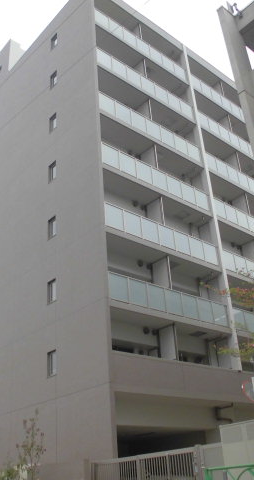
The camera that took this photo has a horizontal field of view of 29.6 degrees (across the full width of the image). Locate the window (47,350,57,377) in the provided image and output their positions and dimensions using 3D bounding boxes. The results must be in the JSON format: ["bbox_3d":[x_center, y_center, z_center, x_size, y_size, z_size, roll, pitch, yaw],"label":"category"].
[{"bbox_3d":[-2.695,4.572,17.607,0.140,0.907,0.569,19,-36,-37],"label":"window"}]

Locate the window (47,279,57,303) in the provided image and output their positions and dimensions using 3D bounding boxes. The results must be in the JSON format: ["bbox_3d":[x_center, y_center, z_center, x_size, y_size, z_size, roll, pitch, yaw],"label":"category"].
[{"bbox_3d":[-2.892,2.042,18.968,0.140,0.907,0.569,19,-36,-37],"label":"window"}]

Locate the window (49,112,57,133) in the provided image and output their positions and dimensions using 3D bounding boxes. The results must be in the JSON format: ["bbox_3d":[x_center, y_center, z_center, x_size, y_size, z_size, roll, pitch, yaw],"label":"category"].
[{"bbox_3d":[-3.481,-5.550,23.052,0.140,0.907,0.569,19,-36,-37],"label":"window"}]

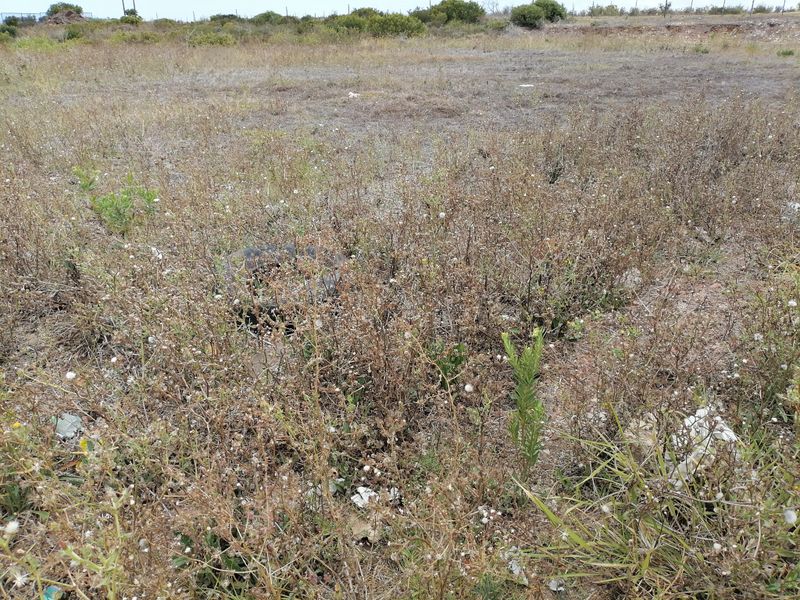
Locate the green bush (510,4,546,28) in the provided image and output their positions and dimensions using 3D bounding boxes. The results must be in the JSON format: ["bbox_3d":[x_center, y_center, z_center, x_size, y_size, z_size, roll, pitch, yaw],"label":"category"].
[{"bbox_3d":[9.195,-20.287,43.000,2.500,1.700,2.300,4,26,10],"label":"green bush"}]

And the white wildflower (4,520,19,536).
[{"bbox_3d":[-0.938,0.551,1.450,0.034,0.034,0.034,0,25,0],"label":"white wildflower"}]

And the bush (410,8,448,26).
[{"bbox_3d":[2.356,-22.646,48.000,3.000,1.700,2.600,0,25,3],"label":"bush"}]

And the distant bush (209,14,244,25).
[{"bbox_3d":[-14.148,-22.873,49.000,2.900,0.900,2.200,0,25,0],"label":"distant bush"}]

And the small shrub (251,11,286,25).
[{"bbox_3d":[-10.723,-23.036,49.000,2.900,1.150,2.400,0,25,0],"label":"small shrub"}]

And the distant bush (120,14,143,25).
[{"bbox_3d":[-25.916,-27.074,58.000,2.100,1.000,1.800,-10,27,-20],"label":"distant bush"}]

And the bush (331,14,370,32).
[{"bbox_3d":[-3.530,-19.326,42.000,2.600,1.200,2.100,-2,25,-4],"label":"bush"}]

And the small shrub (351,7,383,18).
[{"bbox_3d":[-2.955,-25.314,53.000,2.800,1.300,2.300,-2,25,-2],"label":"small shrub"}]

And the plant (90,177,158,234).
[{"bbox_3d":[-2.040,-0.700,4.450,0.500,0.380,0.450,-12,28,-23],"label":"plant"}]

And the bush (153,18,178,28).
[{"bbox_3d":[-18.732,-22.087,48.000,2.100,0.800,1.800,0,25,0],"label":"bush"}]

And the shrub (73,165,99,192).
[{"bbox_3d":[-2.905,-1.131,5.550,0.240,0.230,0.220,-13,28,-25],"label":"shrub"}]

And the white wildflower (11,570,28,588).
[{"bbox_3d":[-0.836,0.614,1.320,0.040,0.036,0.038,0,25,0],"label":"white wildflower"}]

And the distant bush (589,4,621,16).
[{"bbox_3d":[18.718,-26.498,55.000,2.900,1.100,2.200,0,25,0],"label":"distant bush"}]

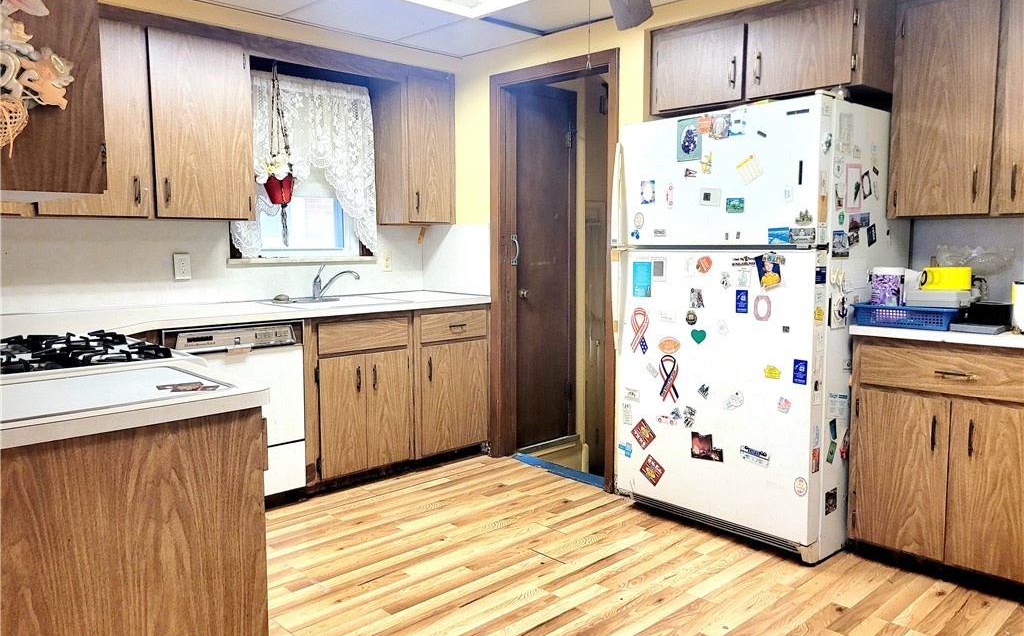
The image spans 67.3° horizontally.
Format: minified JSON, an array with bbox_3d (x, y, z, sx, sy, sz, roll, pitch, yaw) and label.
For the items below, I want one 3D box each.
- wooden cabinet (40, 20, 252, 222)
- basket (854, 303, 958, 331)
[{"bbox_3d":[-1.630,-0.846,3.375,0.889,0.827,0.318,-6,8,-43],"label":"wooden cabinet"},{"bbox_3d":[1.461,-0.012,2.821,0.245,0.074,0.365,-6,8,-43],"label":"basket"}]

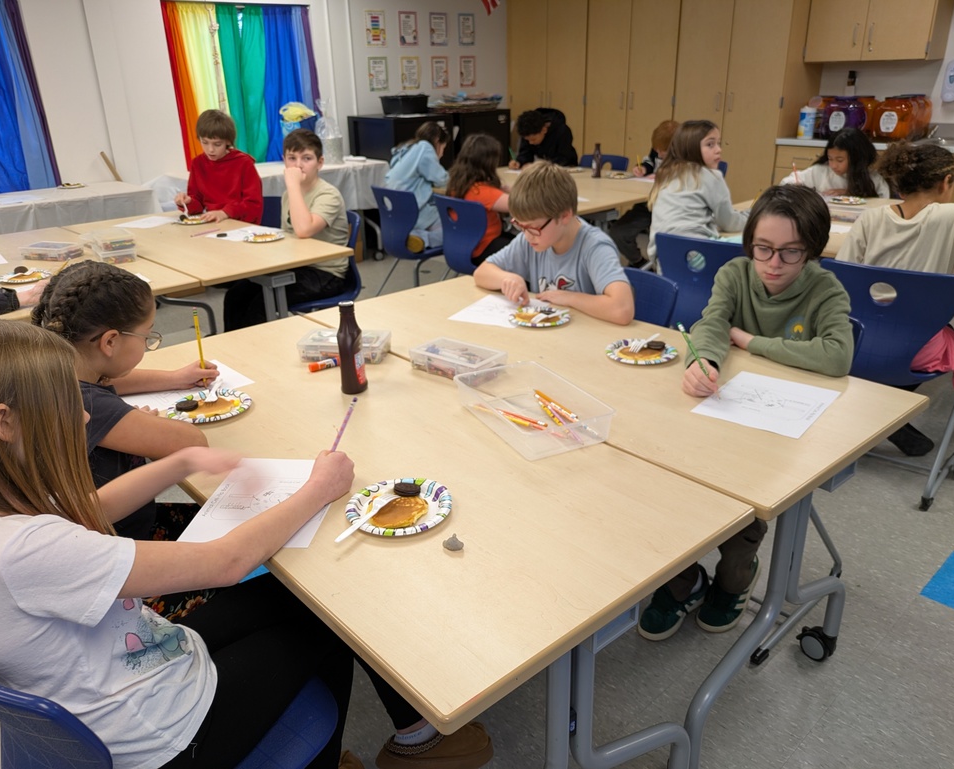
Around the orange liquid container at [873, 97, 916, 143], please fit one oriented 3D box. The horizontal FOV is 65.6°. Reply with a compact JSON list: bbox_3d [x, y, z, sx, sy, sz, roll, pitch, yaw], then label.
[{"bbox_3d":[2.812,-1.797,4.985,0.250,0.285,0.250,20,31,41],"label":"orange liquid container"}]

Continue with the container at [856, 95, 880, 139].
[{"bbox_3d":[2.872,-1.983,5.484,0.250,0.290,0.250,-22,30,-40],"label":"container"}]

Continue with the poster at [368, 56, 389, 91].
[{"bbox_3d":[-0.864,-2.737,6.533,0.208,0.278,0.010,-20,29,-36],"label":"poster"}]

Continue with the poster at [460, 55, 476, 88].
[{"bbox_3d":[-0.083,-3.082,7.296,0.010,0.276,0.213,20,31,41],"label":"poster"}]

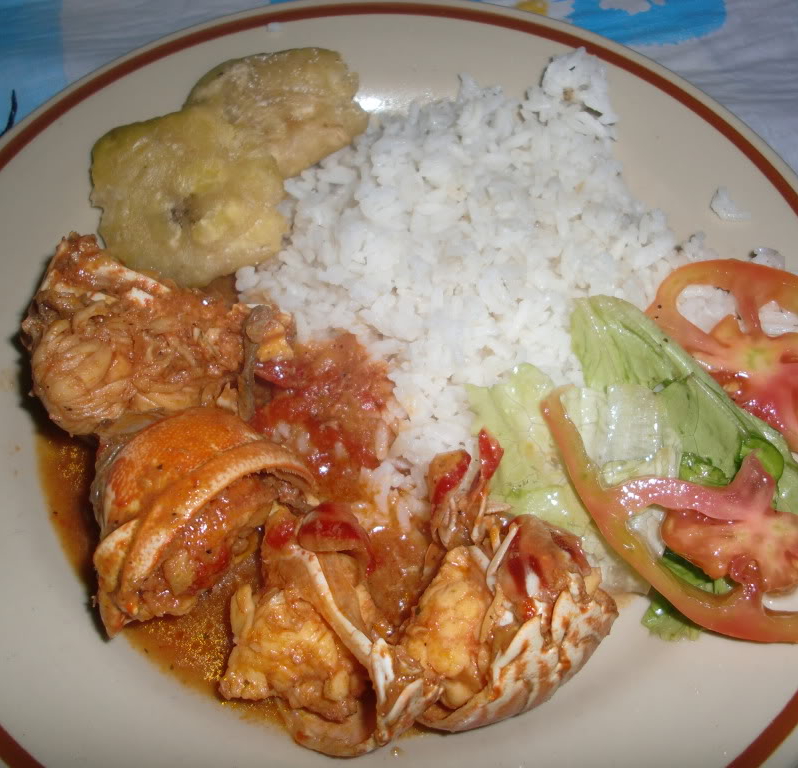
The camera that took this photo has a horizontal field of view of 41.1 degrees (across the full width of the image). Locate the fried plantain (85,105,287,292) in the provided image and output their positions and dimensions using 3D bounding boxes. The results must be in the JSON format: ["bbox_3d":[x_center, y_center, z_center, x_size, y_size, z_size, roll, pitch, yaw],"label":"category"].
[{"bbox_3d":[-0.060,-0.054,0.302,0.054,0.012,0.059,3,67,-6],"label":"fried plantain"}]

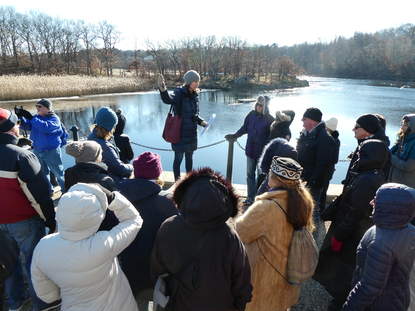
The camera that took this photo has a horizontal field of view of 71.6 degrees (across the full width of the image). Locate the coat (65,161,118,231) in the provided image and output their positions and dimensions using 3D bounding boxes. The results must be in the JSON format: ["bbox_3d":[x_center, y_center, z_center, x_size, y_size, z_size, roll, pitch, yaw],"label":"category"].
[{"bbox_3d":[-0.943,0.431,2.392,0.520,0.800,0.380,12,20,36],"label":"coat"}]

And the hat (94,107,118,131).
[{"bbox_3d":[-1.124,-0.412,3.200,0.230,0.240,0.250,0,16,0],"label":"hat"}]

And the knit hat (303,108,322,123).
[{"bbox_3d":[1.247,-0.473,3.400,0.230,0.170,0.190,5,17,17],"label":"knit hat"}]

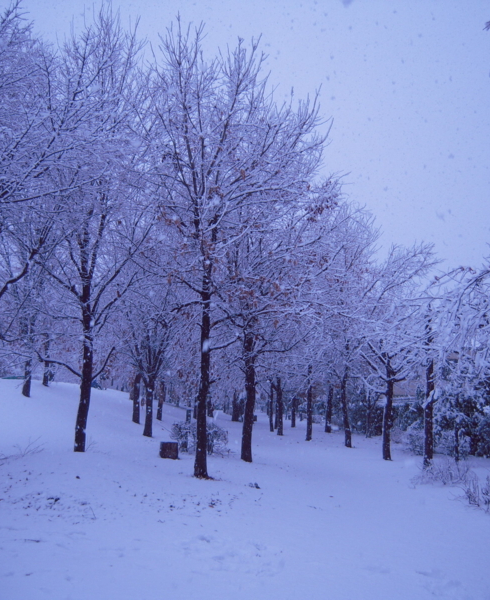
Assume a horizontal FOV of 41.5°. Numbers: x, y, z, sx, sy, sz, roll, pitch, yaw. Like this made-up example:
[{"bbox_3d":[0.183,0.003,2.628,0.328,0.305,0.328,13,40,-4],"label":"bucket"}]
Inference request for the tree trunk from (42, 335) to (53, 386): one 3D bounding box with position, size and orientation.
[{"bbox_3d":[-7.858,2.392,25.649,0.270,2.060,0.270,3,-9,-17],"label":"tree trunk"}]

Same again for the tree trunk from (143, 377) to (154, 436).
[{"bbox_3d":[-2.727,3.041,18.428,0.240,1.714,0.240,1,-9,-8],"label":"tree trunk"}]

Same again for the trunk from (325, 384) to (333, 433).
[{"bbox_3d":[3.683,4.709,28.120,0.230,2.060,0.230,0,-8,7],"label":"trunk"}]

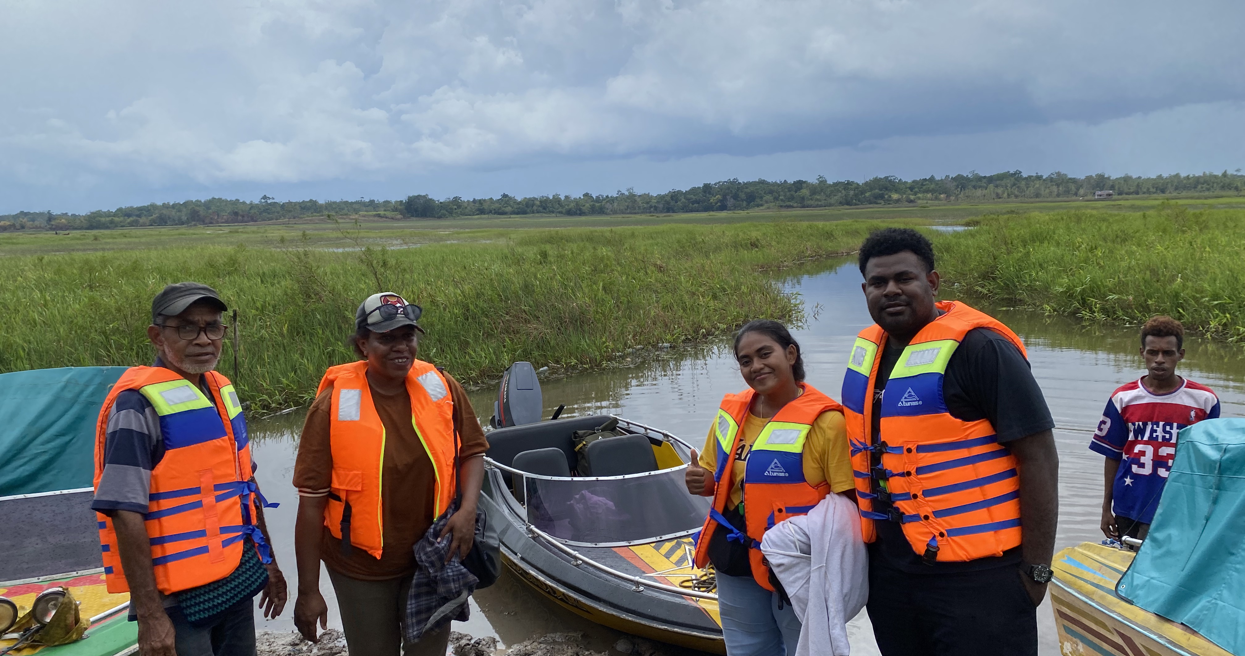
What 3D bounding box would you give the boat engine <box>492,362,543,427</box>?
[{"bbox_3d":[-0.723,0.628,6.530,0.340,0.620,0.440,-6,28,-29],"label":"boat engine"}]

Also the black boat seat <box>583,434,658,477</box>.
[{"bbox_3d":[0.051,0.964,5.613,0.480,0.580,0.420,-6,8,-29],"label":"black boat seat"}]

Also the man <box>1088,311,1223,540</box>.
[{"bbox_3d":[2.438,0.764,4.290,0.540,1.660,0.310,1,8,19],"label":"man"}]

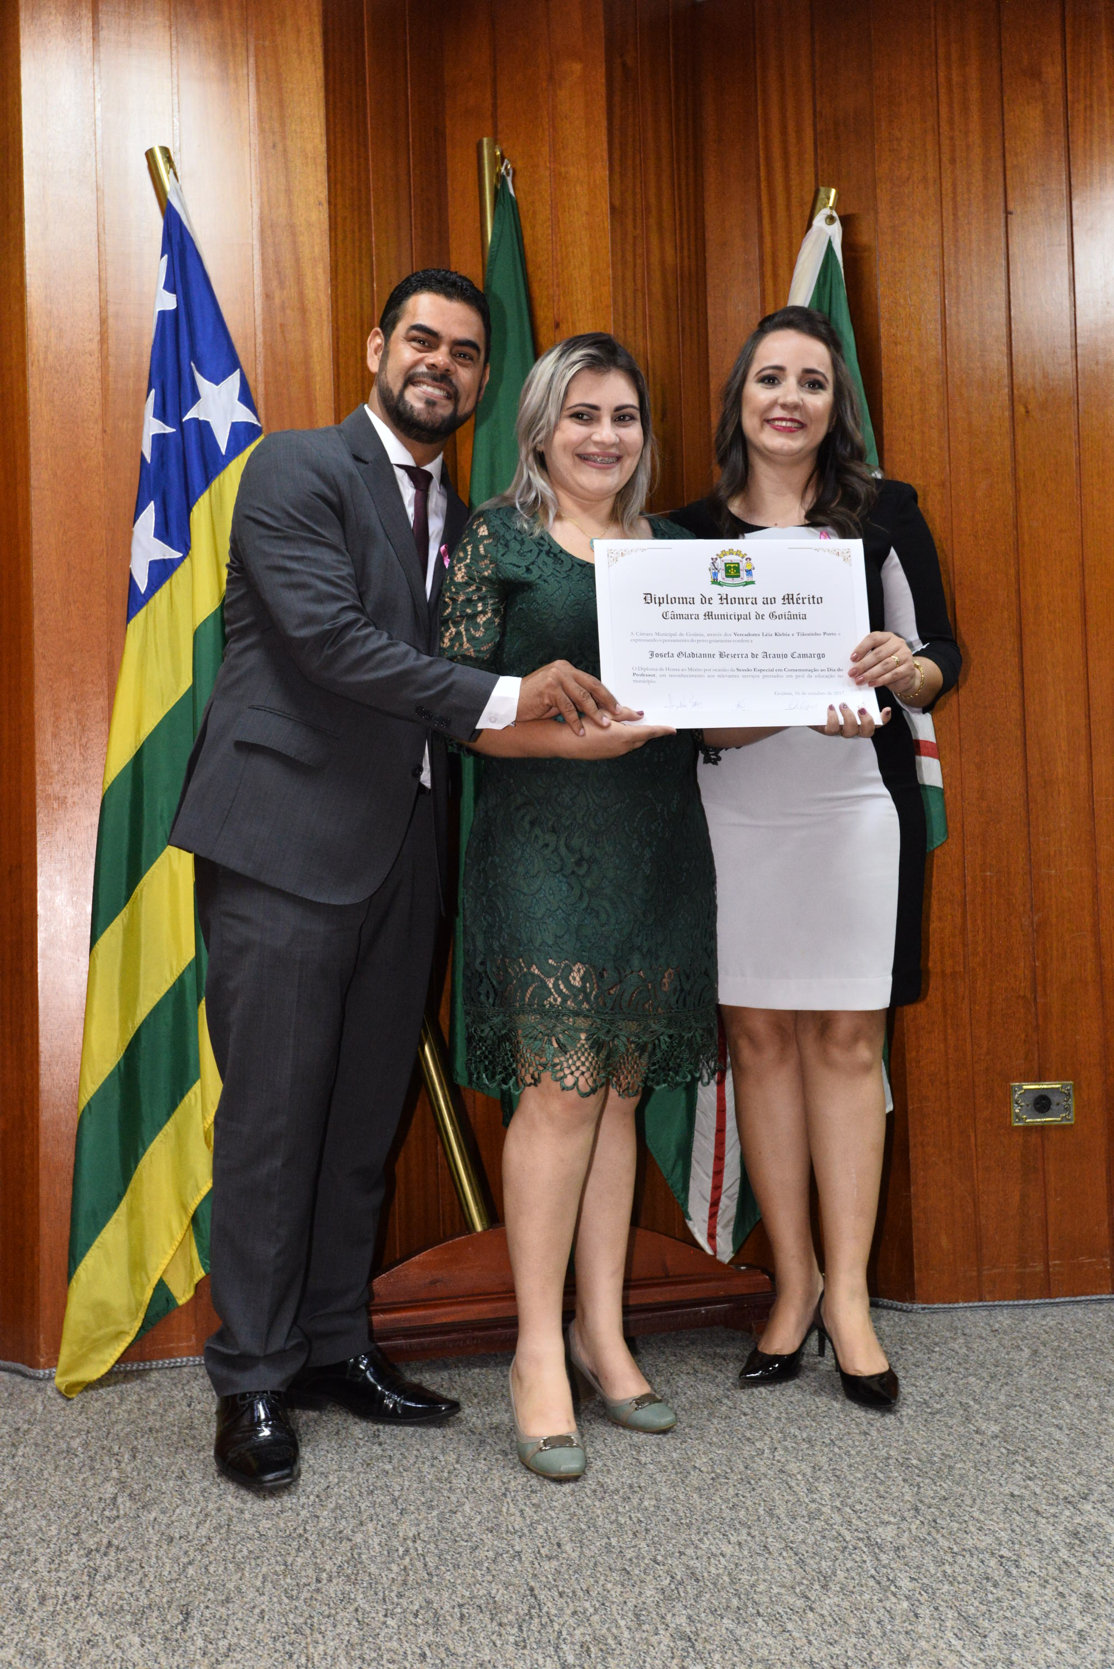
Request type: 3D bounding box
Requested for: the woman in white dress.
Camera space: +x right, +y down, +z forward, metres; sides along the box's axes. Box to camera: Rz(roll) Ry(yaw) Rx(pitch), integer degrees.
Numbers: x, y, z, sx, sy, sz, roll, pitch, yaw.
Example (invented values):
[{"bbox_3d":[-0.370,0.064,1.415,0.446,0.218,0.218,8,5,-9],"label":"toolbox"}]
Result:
[{"bbox_3d":[0.427,0.022,2.581,0.480,1.710,0.420,-2,-2,22],"label":"woman in white dress"}]

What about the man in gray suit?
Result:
[{"bbox_3d":[-0.265,0.037,2.391,0.560,1.710,0.560,-1,-2,-38],"label":"man in gray suit"}]

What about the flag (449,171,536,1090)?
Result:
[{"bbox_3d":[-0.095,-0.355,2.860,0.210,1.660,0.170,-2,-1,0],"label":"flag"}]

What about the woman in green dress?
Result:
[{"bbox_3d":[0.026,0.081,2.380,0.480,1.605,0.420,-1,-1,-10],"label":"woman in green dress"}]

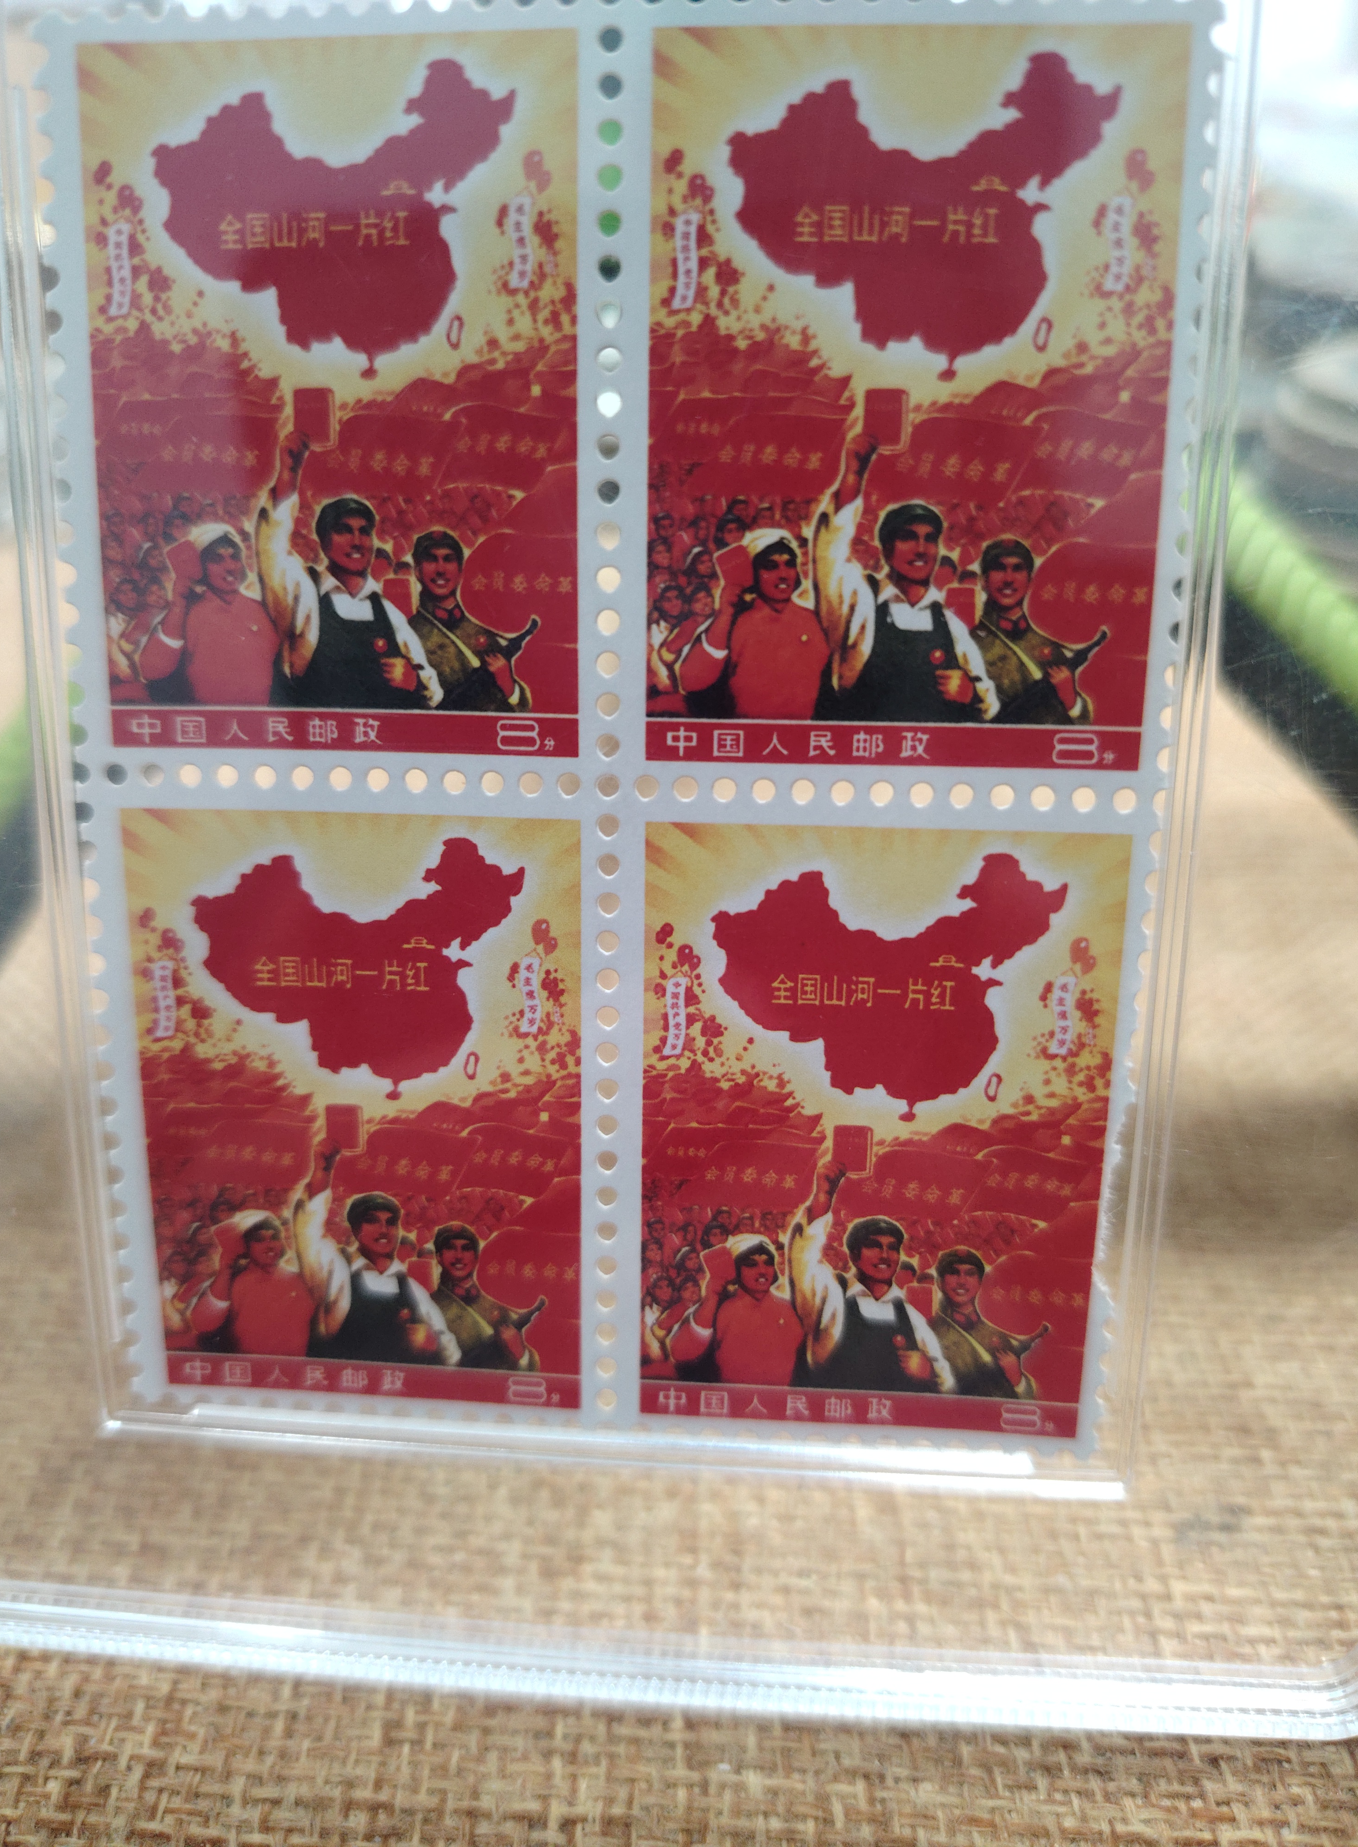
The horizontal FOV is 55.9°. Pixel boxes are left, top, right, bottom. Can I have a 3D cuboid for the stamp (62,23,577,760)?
[{"bbox_3d":[-0.019,-0.028,0.069,0.027,0.037,0.001,2,9,5],"label":"stamp"}]

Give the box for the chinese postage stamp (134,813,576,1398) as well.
[{"bbox_3d":[-0.019,0.012,0.077,0.027,0.037,0.001,2,13,5],"label":"chinese postage stamp"}]

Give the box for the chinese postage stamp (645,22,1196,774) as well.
[{"bbox_3d":[0.012,-0.027,0.067,0.027,0.037,0.001,2,9,3],"label":"chinese postage stamp"}]

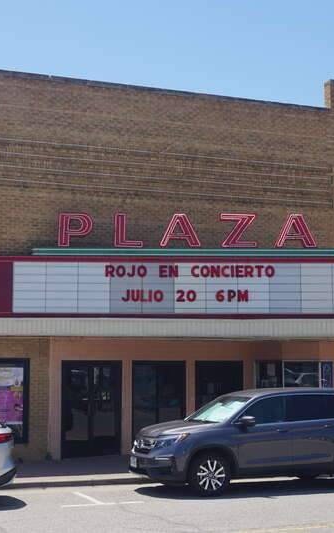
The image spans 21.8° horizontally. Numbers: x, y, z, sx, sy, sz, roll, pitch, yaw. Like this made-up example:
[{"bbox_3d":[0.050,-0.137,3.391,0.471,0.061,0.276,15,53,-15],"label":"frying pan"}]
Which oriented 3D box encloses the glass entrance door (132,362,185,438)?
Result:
[{"bbox_3d":[-0.173,3.288,20.327,1.516,2.132,0.100,4,-7,-34],"label":"glass entrance door"}]

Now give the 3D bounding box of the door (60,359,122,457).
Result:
[{"bbox_3d":[-1.661,3.180,19.329,1.545,2.132,0.100,4,-7,-34],"label":"door"}]

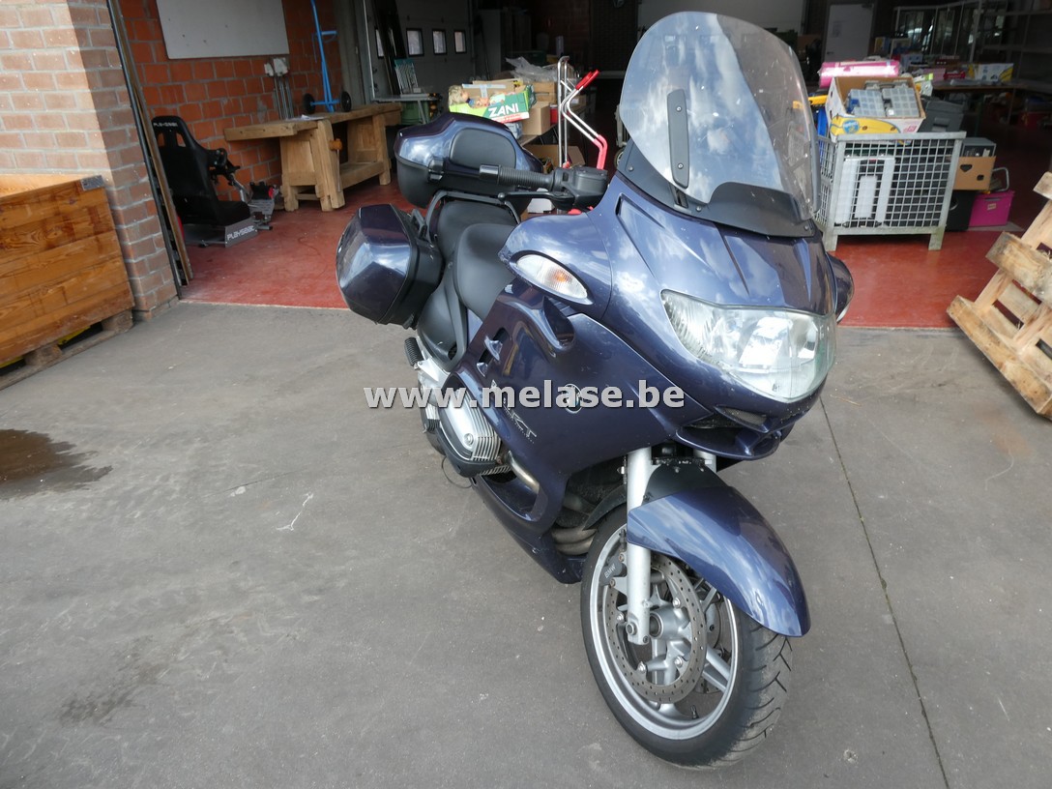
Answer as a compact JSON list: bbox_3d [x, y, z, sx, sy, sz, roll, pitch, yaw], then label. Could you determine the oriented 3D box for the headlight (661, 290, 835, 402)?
[{"bbox_3d":[0.456,-0.081,1.365,0.415,0.168,0.165,1,22,-27],"label":"headlight"}]

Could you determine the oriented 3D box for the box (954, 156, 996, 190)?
[{"bbox_3d":[3.444,-1.824,5.911,0.420,0.253,0.500,1,25,7],"label":"box"}]

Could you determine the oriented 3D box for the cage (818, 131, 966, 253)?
[{"bbox_3d":[2.694,-1.680,5.737,0.820,0.820,1.200,2,25,8],"label":"cage"}]

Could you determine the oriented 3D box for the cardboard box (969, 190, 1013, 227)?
[{"bbox_3d":[3.564,-1.489,5.739,0.310,0.265,0.320,-4,26,-5],"label":"cardboard box"}]

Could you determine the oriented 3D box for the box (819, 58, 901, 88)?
[{"bbox_3d":[2.532,-2.462,5.607,0.535,0.180,0.280,3,25,12],"label":"box"}]

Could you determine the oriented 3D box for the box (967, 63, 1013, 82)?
[{"bbox_3d":[6.584,-4.567,10.345,0.470,0.240,0.380,1,25,6],"label":"box"}]

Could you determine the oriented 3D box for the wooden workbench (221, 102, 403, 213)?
[{"bbox_3d":[-2.136,-2.615,8.074,0.680,0.870,2.950,3,25,10],"label":"wooden workbench"}]

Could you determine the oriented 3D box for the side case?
[{"bbox_3d":[-0.499,-0.464,2.660,0.260,0.370,0.470,0,22,-25],"label":"side case"}]

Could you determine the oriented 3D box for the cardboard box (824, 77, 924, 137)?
[{"bbox_3d":[2.401,-1.966,5.050,0.530,0.230,0.420,3,57,8],"label":"cardboard box"}]

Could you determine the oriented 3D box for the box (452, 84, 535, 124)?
[{"bbox_3d":[-0.246,-2.218,5.673,0.580,0.215,0.390,-6,25,13],"label":"box"}]

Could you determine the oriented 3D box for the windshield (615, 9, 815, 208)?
[{"bbox_3d":[0.434,-0.539,1.433,0.530,0.390,0.140,2,-1,-29],"label":"windshield"}]

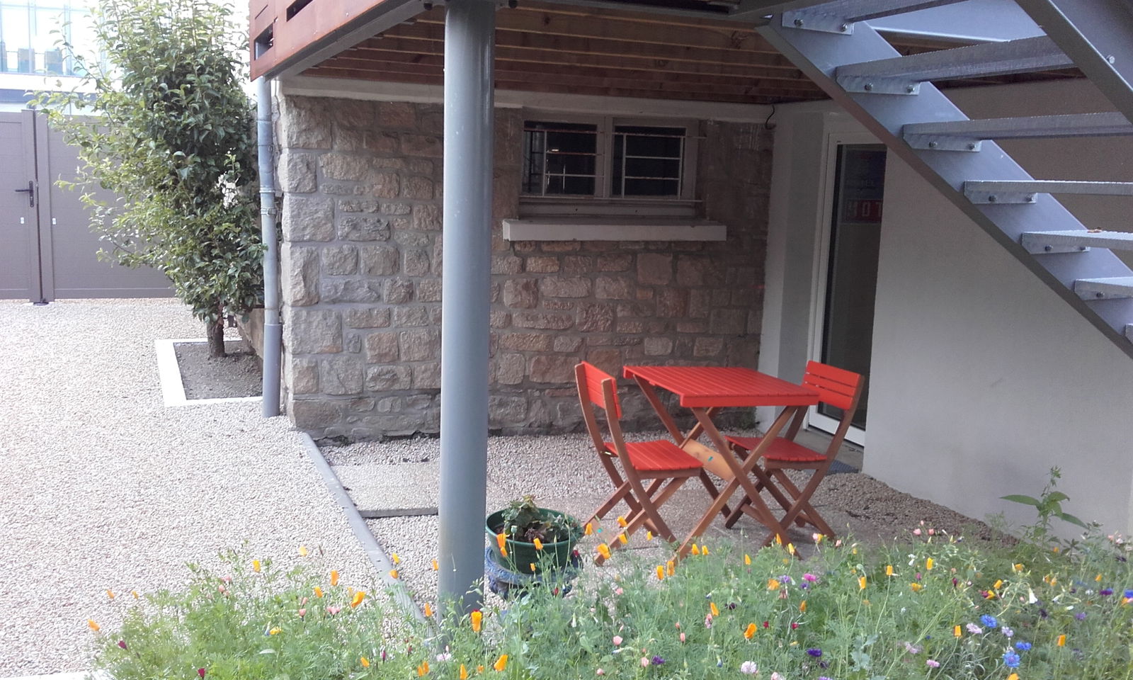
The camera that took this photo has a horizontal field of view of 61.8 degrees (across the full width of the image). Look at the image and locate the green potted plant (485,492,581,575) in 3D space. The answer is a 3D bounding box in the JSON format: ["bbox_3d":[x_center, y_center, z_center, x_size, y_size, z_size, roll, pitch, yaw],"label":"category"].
[{"bbox_3d":[-0.122,0.725,3.630,0.375,0.260,0.375,2,9,-2],"label":"green potted plant"}]

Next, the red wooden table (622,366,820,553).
[{"bbox_3d":[0.669,0.556,4.341,0.650,0.760,0.650,0,9,-17],"label":"red wooden table"}]

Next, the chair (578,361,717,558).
[{"bbox_3d":[0.317,0.534,4.222,0.475,0.812,0.421,0,9,-17],"label":"chair"}]

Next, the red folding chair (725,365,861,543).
[{"bbox_3d":[1.044,0.525,4.467,0.475,0.812,0.421,0,9,-17],"label":"red folding chair"}]

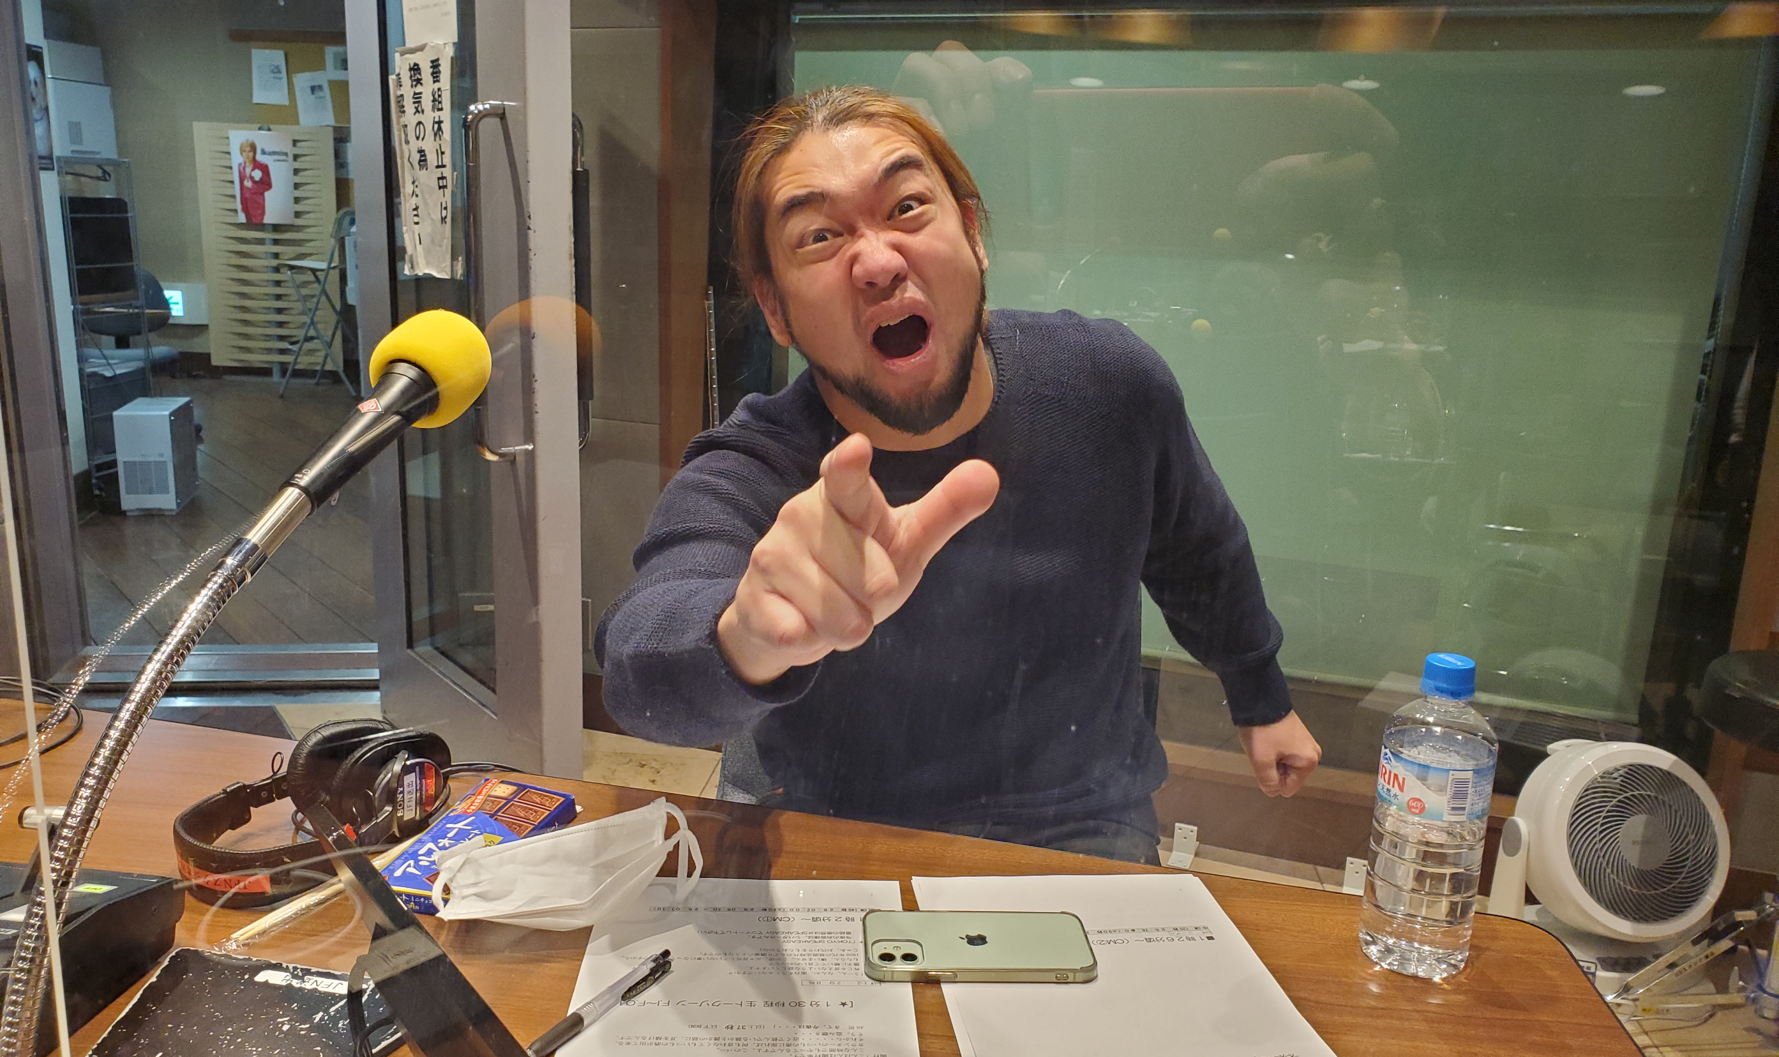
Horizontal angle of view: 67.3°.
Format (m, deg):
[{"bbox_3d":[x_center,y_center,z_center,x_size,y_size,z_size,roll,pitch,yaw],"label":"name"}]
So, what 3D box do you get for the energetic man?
[{"bbox_3d":[0.101,0.316,1.097,0.685,1.296,0.830,1,14,-4],"label":"energetic man"}]

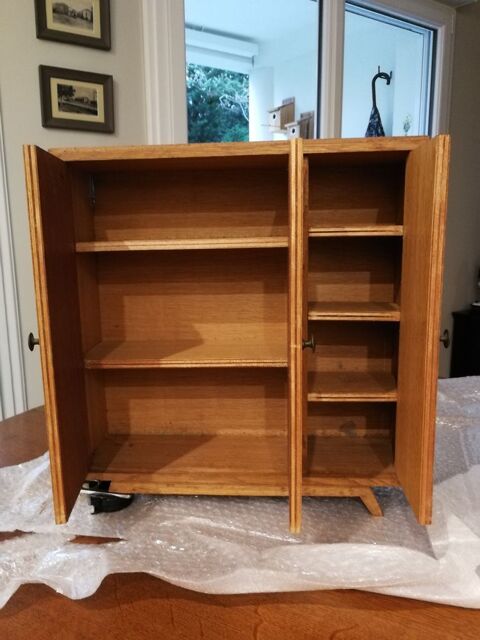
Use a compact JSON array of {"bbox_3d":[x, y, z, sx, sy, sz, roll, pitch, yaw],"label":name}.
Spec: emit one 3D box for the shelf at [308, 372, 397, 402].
[{"bbox_3d":[0.137,0.082,0.619,0.112,0.010,0.095,0,9,4],"label":"shelf"}]

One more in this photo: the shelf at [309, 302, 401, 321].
[{"bbox_3d":[0.135,-0.011,0.605,0.112,0.010,0.095,0,9,4],"label":"shelf"}]

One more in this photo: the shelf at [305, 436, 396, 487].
[{"bbox_3d":[0.138,0.173,0.621,0.112,0.011,0.119,0,9,4],"label":"shelf"}]

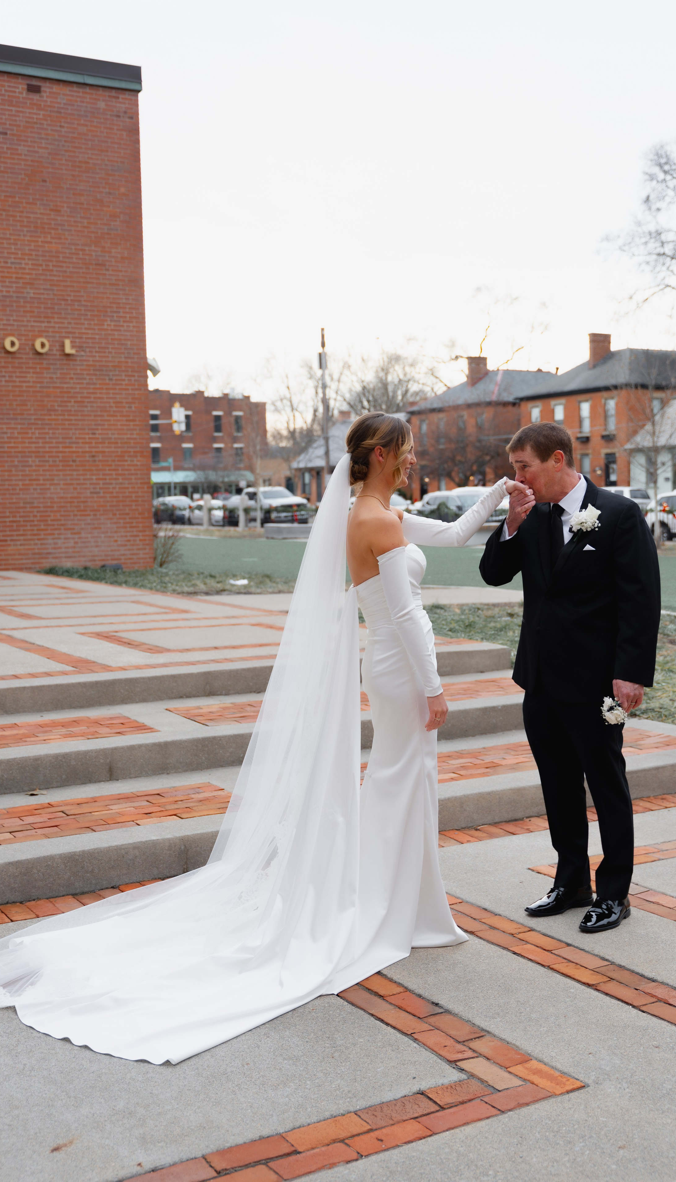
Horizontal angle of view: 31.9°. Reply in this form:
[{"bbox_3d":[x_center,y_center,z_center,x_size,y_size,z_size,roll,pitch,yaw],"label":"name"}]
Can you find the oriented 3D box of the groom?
[{"bbox_3d":[0.836,0.288,4.230,0.450,1.755,0.590,-4,5,-32],"label":"groom"}]

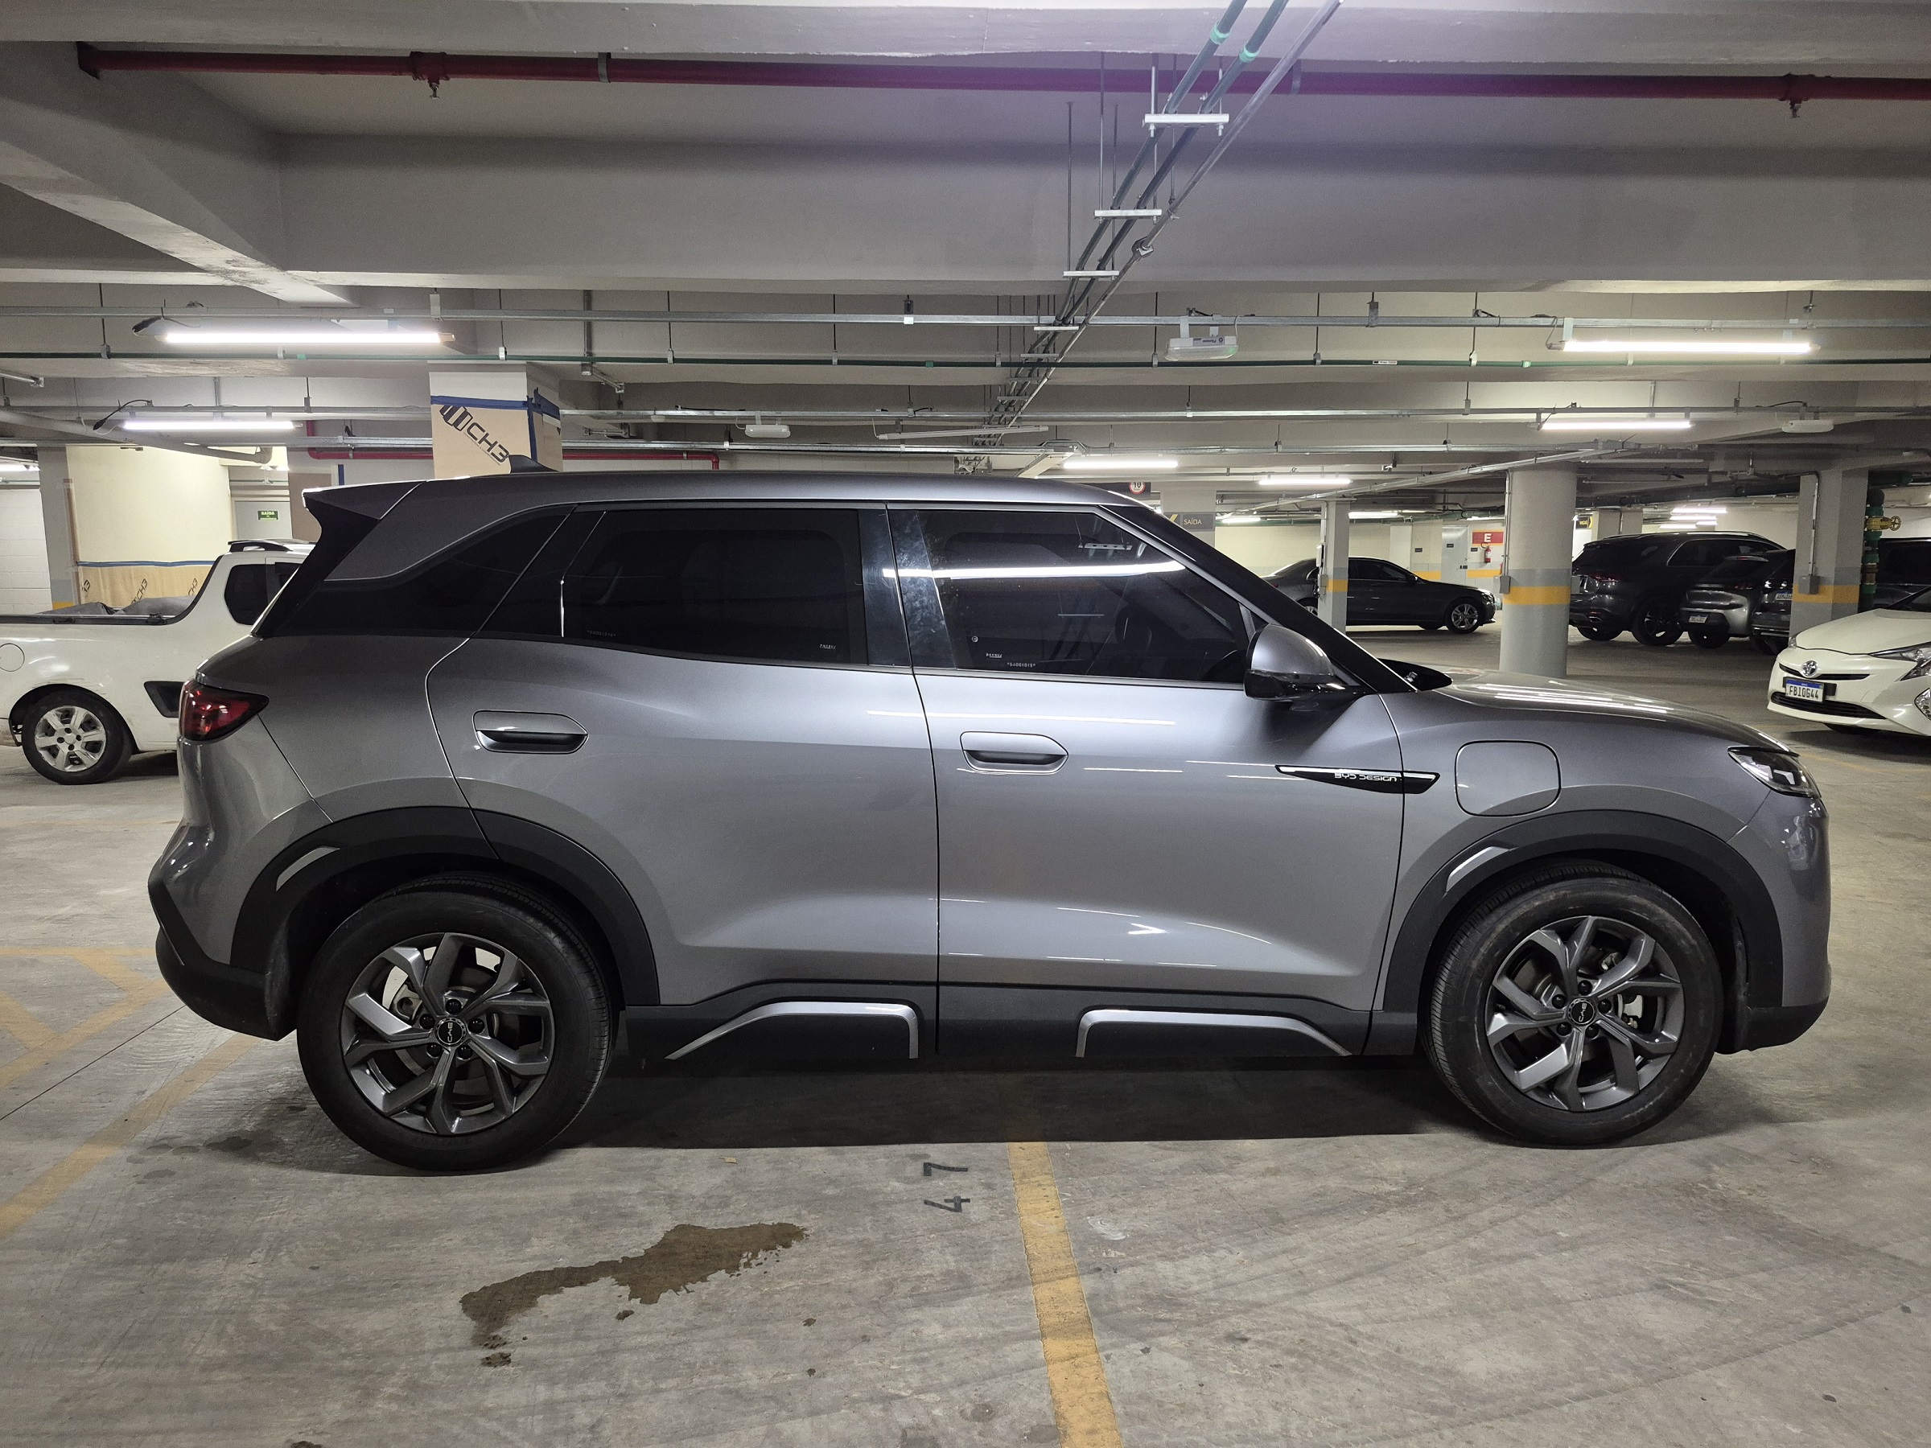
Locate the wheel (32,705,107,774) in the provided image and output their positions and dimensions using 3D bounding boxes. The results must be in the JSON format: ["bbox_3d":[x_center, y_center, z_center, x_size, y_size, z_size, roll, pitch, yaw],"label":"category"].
[{"bbox_3d":[-5.809,0.093,8.395,0.445,0.445,0.170,-1,7,-4],"label":"wheel"}]

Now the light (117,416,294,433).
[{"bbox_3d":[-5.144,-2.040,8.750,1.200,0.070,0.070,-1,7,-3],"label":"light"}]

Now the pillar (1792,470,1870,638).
[{"bbox_3d":[10.552,-1.849,15.705,0.340,2.470,0.690,-1,7,-3],"label":"pillar"}]

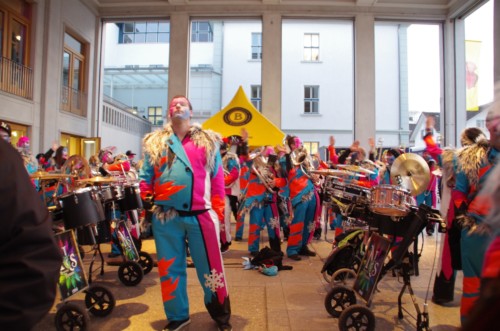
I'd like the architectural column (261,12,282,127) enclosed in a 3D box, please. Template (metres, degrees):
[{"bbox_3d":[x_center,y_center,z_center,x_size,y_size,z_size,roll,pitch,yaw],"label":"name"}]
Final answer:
[{"bbox_3d":[0.832,-2.180,14.670,0.720,7.668,0.650,0,-2,2],"label":"architectural column"}]

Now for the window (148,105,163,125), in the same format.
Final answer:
[{"bbox_3d":[-7.250,-3.880,28.700,1.100,1.420,0.180,1,-1,0],"label":"window"}]

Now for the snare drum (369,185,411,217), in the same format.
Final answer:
[{"bbox_3d":[1.138,0.287,3.030,0.355,0.170,0.355,9,2,0],"label":"snare drum"}]

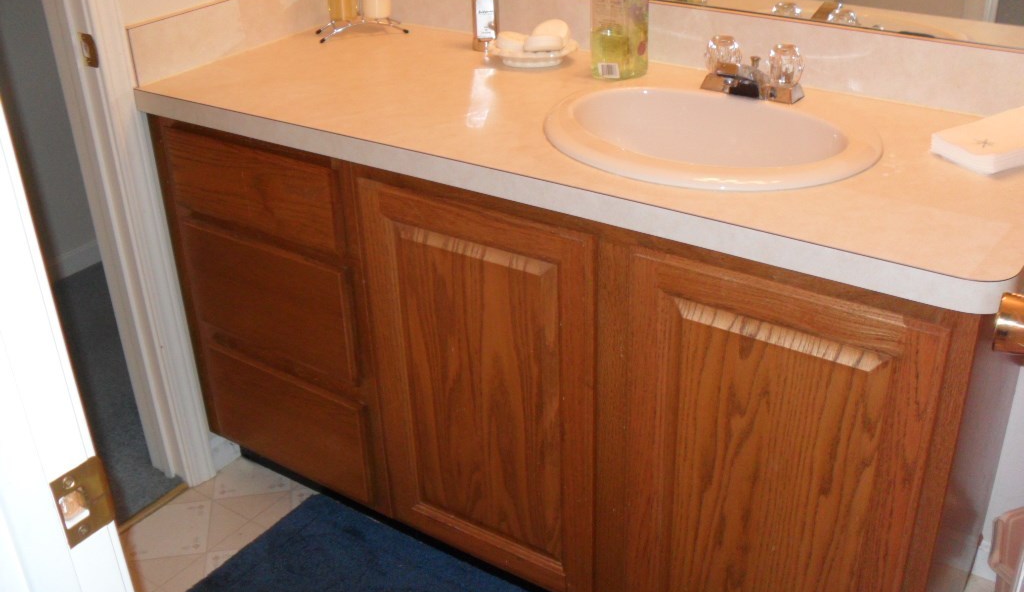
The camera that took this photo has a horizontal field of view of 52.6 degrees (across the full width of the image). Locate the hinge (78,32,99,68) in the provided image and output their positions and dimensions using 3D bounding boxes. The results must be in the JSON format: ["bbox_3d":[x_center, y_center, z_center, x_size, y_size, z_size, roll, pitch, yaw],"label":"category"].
[{"bbox_3d":[-0.687,-0.401,1.681,0.036,0.057,0.006,17,34,30],"label":"hinge"}]

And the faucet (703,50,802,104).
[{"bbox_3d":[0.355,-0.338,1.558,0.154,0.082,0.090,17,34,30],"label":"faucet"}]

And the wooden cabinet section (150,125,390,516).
[{"bbox_3d":[-0.281,-0.074,2.019,0.474,0.690,0.530,17,34,30],"label":"wooden cabinet section"}]

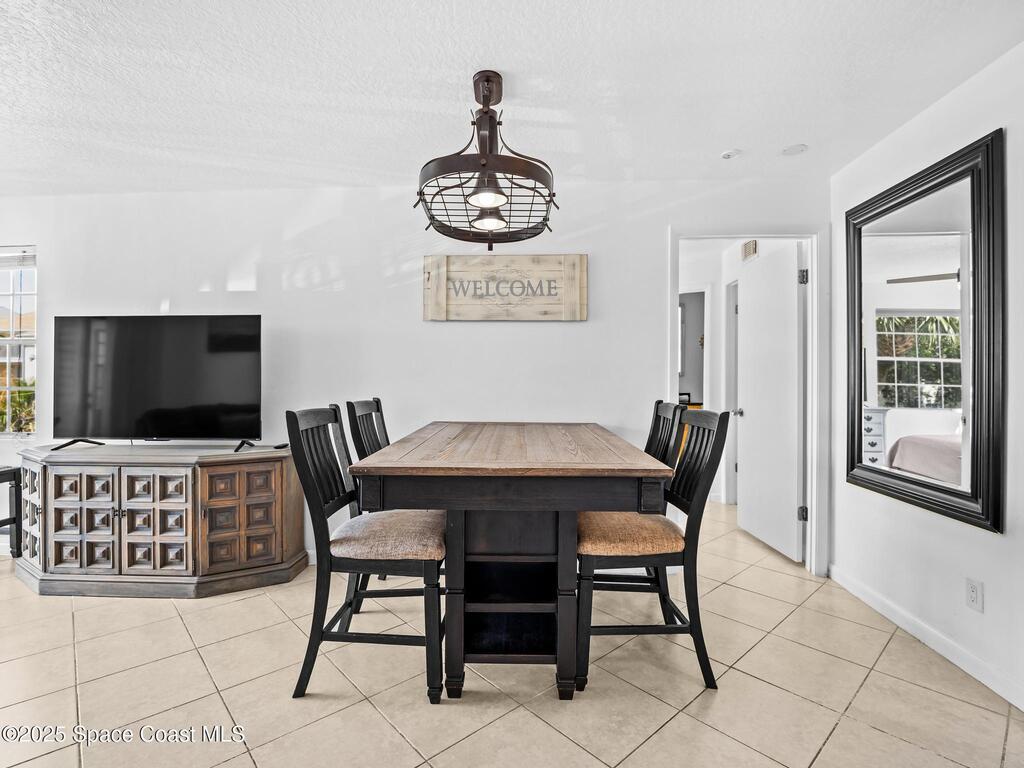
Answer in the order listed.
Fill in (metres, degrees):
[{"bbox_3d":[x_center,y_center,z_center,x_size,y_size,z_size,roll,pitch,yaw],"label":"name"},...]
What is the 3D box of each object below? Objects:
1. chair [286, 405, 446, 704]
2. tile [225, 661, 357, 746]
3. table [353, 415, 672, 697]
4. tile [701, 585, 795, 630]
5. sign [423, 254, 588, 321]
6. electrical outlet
[{"bbox_3d":[-0.558,0.648,2.036,0.623,1.095,0.472,0,1,2],"label":"chair"},{"bbox_3d":[-0.845,1.202,1.821,0.406,0.010,0.406,0,1,-43],"label":"tile"},{"bbox_3d":[-0.002,0.705,2.140,0.953,0.928,1.523,0,1,3],"label":"table"},{"bbox_3d":[1.224,1.175,2.494,0.397,0.015,0.397,0,1,-44],"label":"tile"},{"bbox_3d":[-0.038,-0.605,3.000,1.035,0.417,0.030,0,1,3],"label":"sign"},{"bbox_3d":[1.895,0.867,1.935,0.010,0.121,0.075,0,1,4],"label":"electrical outlet"}]

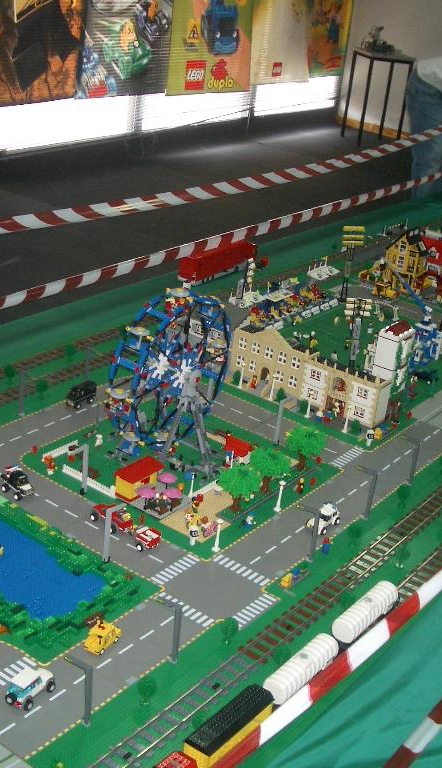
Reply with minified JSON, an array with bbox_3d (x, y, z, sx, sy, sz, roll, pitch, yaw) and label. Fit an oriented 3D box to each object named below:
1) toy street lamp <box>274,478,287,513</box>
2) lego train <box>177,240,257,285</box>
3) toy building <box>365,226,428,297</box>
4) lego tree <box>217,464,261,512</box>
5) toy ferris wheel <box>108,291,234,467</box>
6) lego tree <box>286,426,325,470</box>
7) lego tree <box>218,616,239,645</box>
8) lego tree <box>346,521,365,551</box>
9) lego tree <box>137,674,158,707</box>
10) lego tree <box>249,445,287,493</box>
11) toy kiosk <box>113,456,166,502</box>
[{"bbox_3d":[0.151,0.284,2.636,0.017,0.084,0.017,22,29,32],"label":"toy street lamp"},{"bbox_3d":[0.002,-0.492,4.171,0.068,0.115,0.440,22,28,30],"label":"lego train"},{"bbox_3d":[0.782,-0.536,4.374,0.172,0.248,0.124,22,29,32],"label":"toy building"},{"bbox_3d":[0.044,0.250,2.503,0.105,0.120,0.105,6,24,-3],"label":"lego tree"},{"bbox_3d":[-0.132,-0.024,2.771,0.320,0.480,0.432,22,29,32],"label":"toy ferris wheel"},{"bbox_3d":[0.231,0.180,2.836,0.107,0.122,0.107,5,24,-2],"label":"lego tree"},{"bbox_3d":[0.015,0.486,2.037,0.035,0.060,0.035,6,24,-3],"label":"lego tree"},{"bbox_3d":[0.328,0.369,2.509,0.038,0.066,0.038,5,24,-2],"label":"lego tree"},{"bbox_3d":[-0.139,0.580,1.949,0.037,0.062,0.037,5,24,-2],"label":"lego tree"},{"bbox_3d":[0.124,0.229,2.706,0.107,0.120,0.107,5,24,-2],"label":"lego tree"},{"bbox_3d":[-0.200,0.236,2.545,0.064,0.058,0.130,22,28,30],"label":"toy kiosk"}]

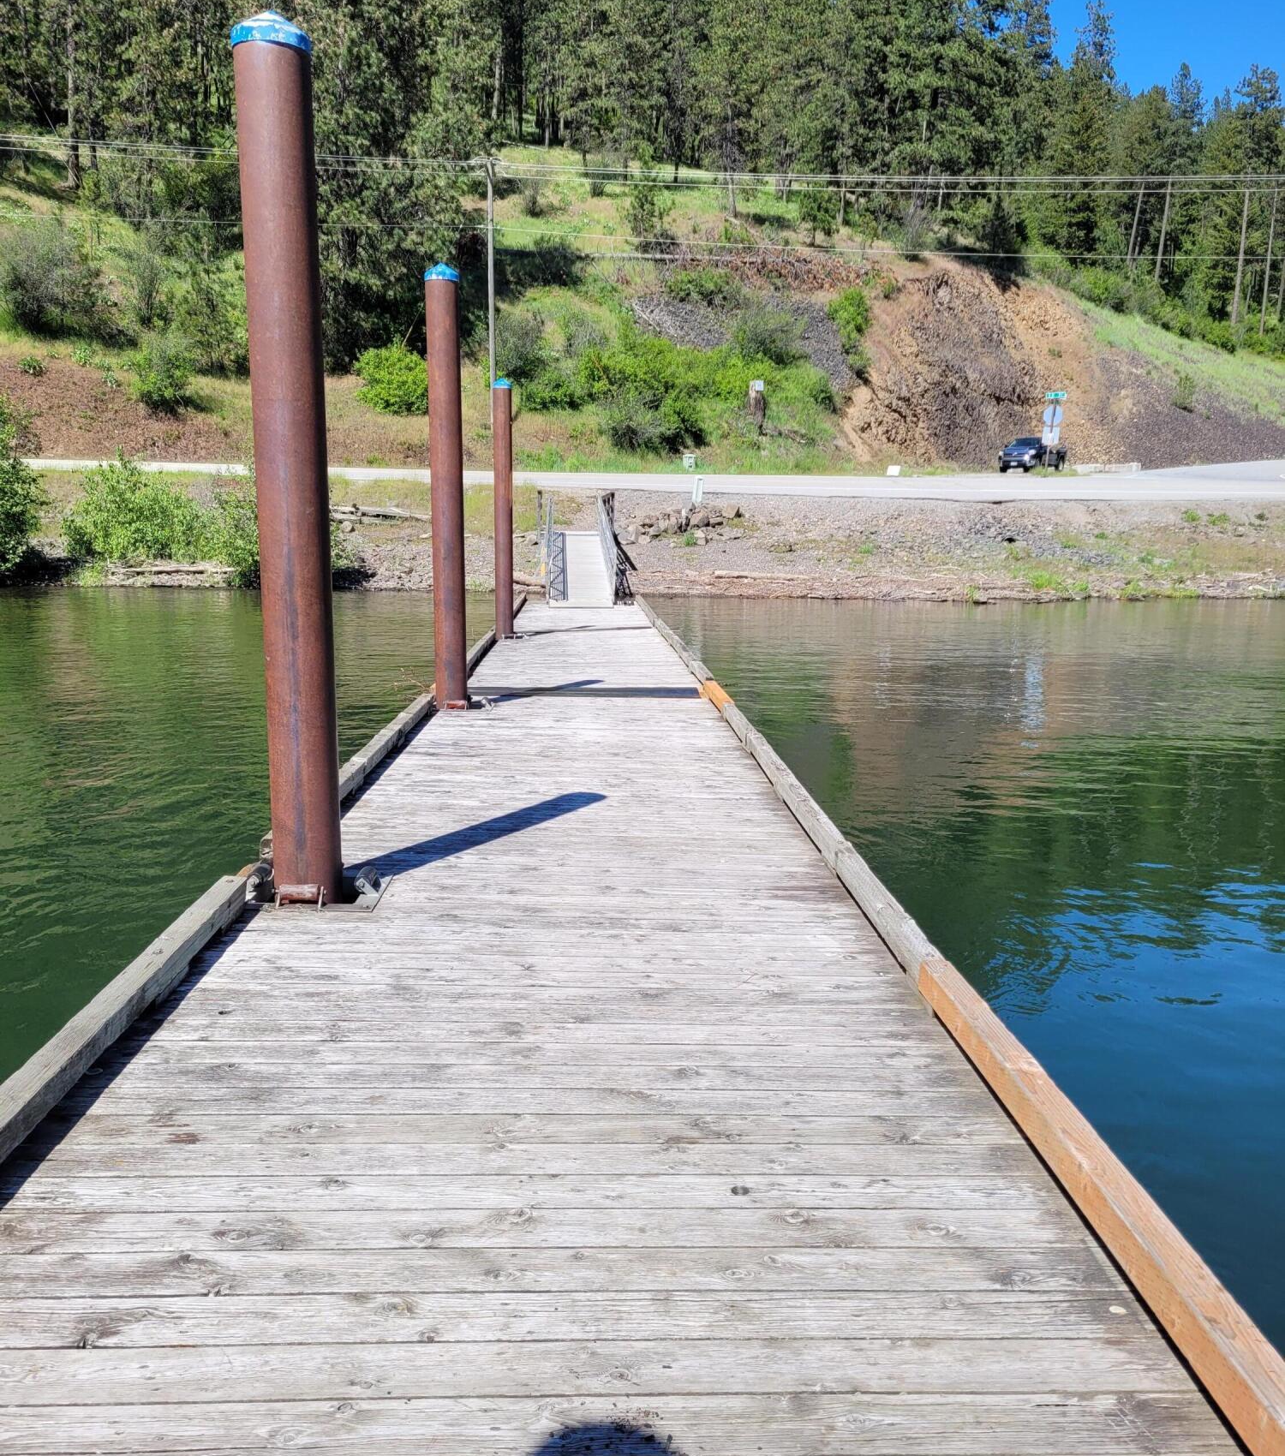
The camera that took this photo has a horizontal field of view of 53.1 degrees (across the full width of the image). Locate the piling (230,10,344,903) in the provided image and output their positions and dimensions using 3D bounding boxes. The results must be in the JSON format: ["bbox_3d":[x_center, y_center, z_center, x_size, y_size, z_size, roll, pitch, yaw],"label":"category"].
[{"bbox_3d":[-1.340,-0.963,4.939,0.271,3.286,0.271,0,9,-2],"label":"piling"}]

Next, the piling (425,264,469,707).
[{"bbox_3d":[-1.611,-1.970,10.643,0.271,3.593,0.271,0,9,-2],"label":"piling"}]

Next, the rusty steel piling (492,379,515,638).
[{"bbox_3d":[-1.951,-3.055,18.012,0.271,3.564,0.271,0,9,-2],"label":"rusty steel piling"}]

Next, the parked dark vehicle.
[{"bbox_3d":[20.900,-14.650,68.900,1.970,1.870,5.600,7,11,37],"label":"parked dark vehicle"}]

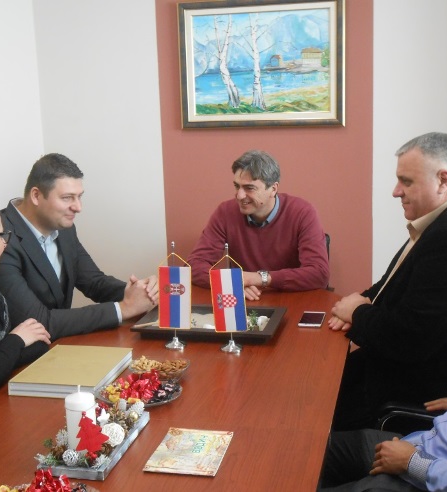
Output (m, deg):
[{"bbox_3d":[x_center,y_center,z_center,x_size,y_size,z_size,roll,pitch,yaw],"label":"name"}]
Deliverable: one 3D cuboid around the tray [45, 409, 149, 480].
[{"bbox_3d":[-0.267,0.417,1.547,0.135,0.026,0.287,1,11,13],"label":"tray"}]

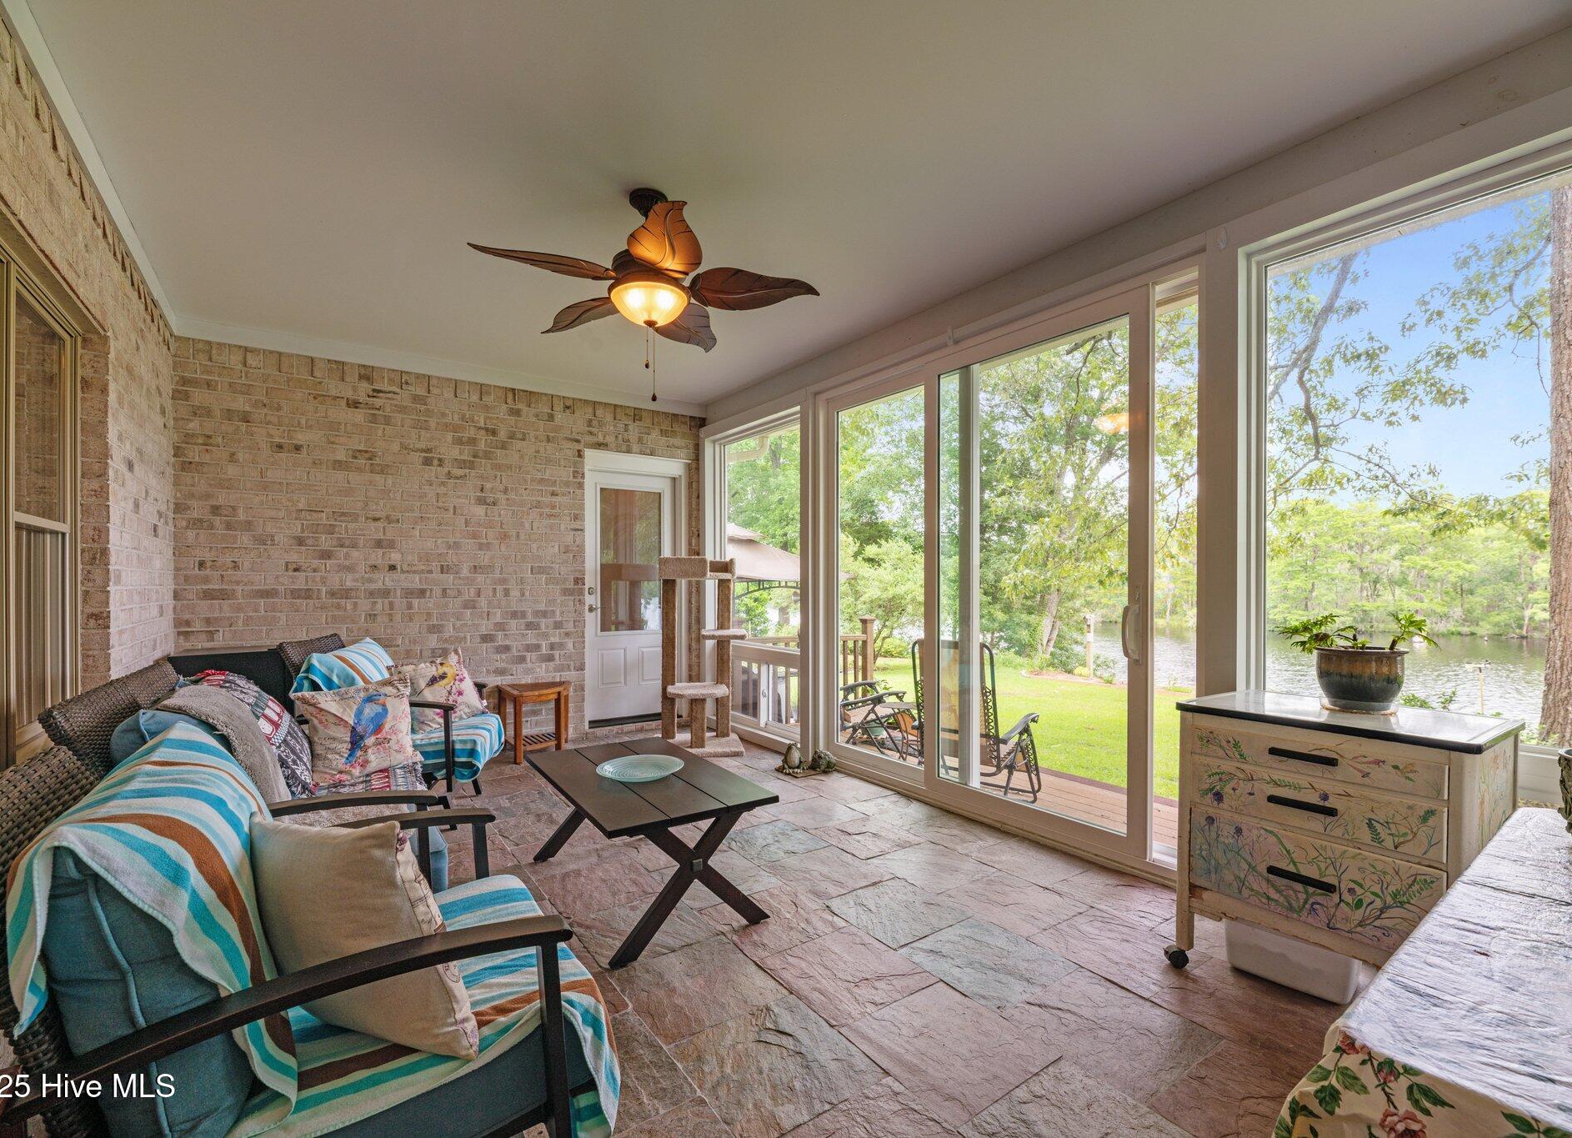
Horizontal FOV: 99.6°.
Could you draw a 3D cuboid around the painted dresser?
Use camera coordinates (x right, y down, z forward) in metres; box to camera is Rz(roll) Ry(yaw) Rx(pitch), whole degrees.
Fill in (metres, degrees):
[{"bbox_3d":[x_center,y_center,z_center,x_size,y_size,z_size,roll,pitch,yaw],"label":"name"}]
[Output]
[{"bbox_3d":[1.730,0.890,2.082,0.490,0.890,0.720,0,0,-37],"label":"painted dresser"}]

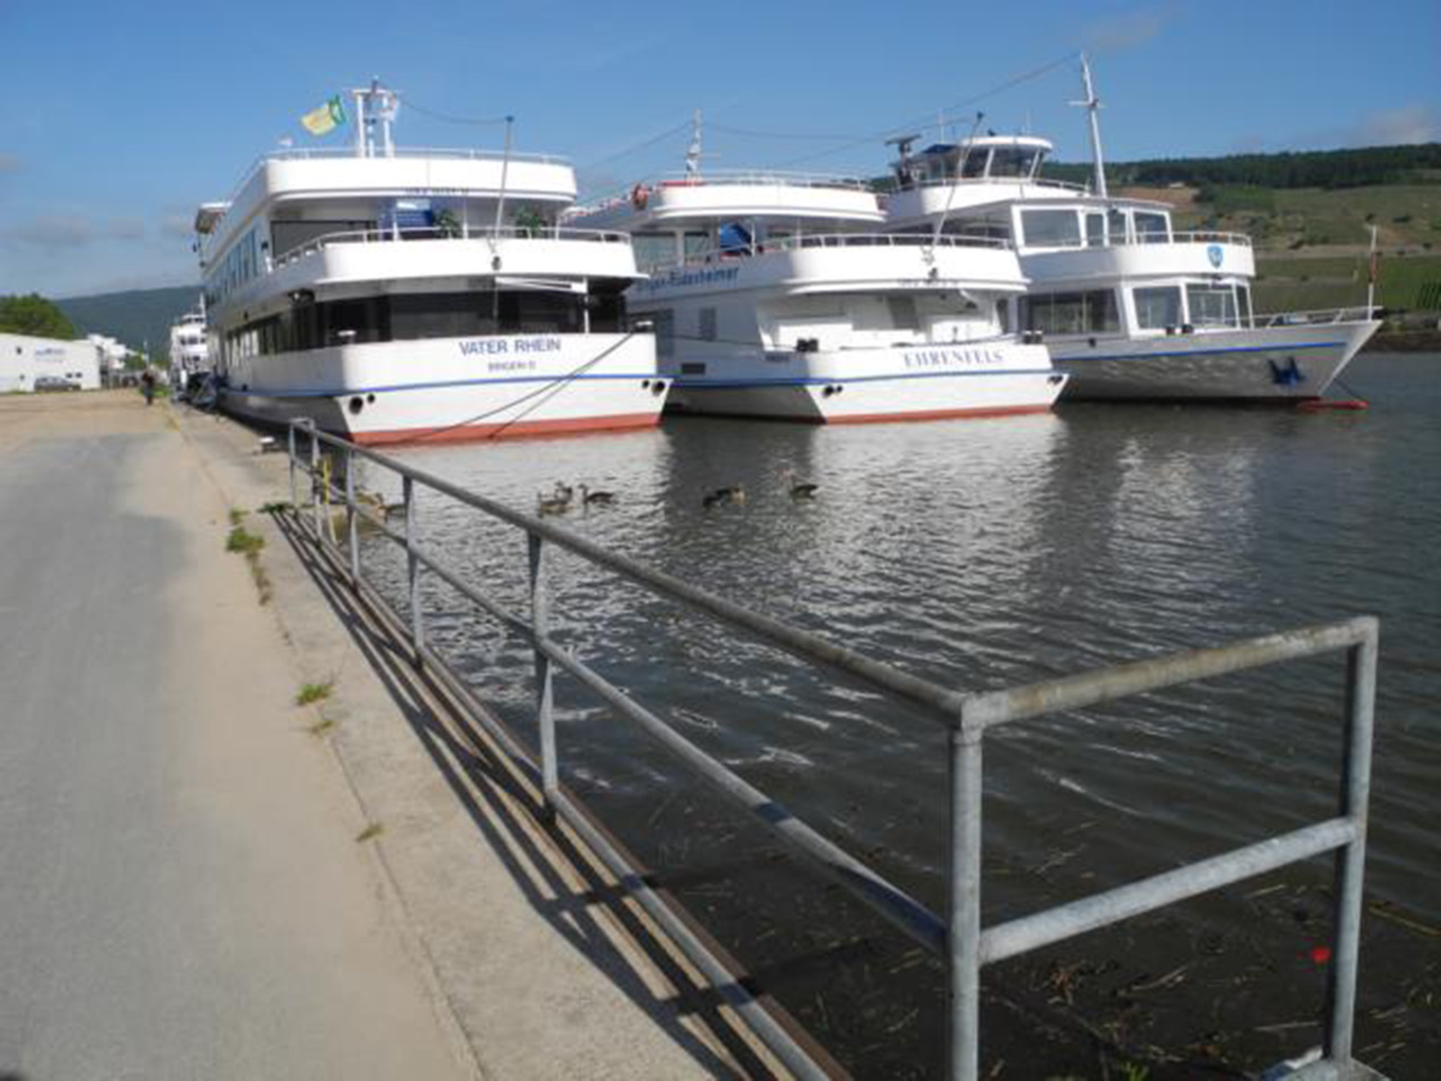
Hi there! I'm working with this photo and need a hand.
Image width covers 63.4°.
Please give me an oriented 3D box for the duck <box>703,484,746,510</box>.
[{"bbox_3d":[0.049,-0.581,15.140,0.520,0.280,0.210,-1,9,0],"label":"duck"}]

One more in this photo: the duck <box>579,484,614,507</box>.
[{"bbox_3d":[-1.646,-0.611,15.588,0.460,0.270,0.190,-2,9,-6],"label":"duck"}]

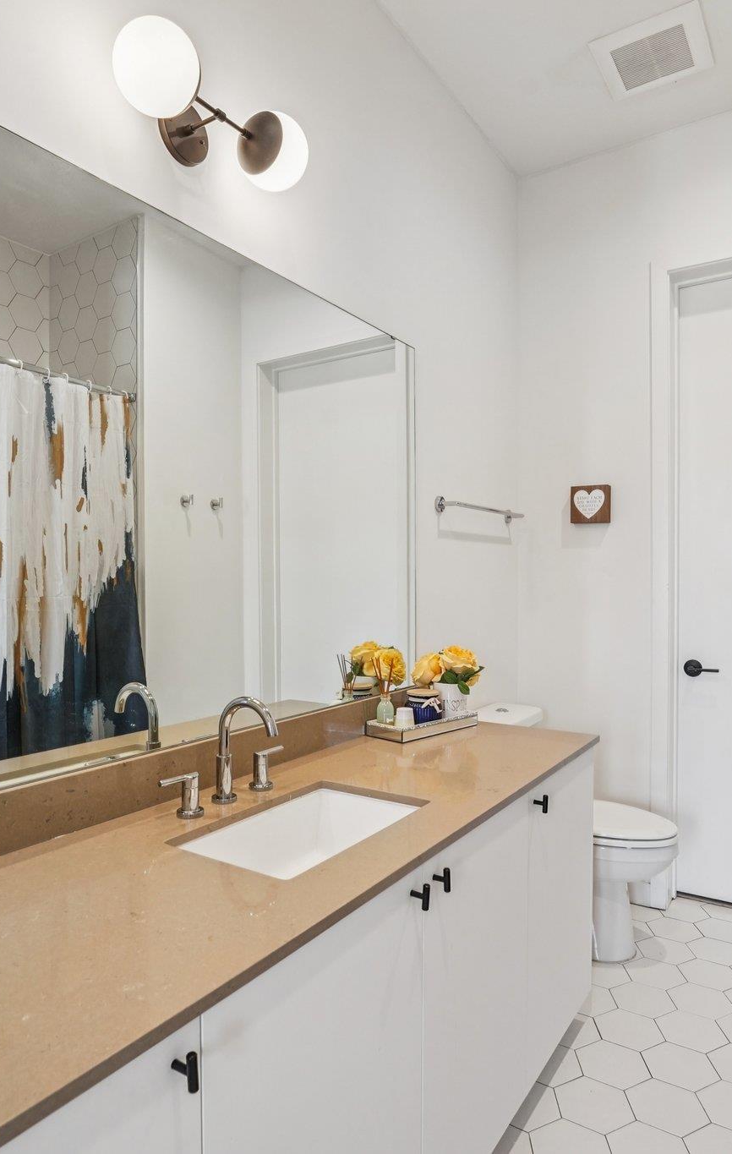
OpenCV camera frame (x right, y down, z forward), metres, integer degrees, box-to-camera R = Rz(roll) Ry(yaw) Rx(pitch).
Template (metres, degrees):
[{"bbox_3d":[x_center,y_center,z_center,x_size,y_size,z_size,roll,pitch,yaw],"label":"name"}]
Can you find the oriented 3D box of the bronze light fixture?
[{"bbox_3d":[-0.314,-0.917,1.349,0.210,0.150,0.450,0,0,36],"label":"bronze light fixture"}]

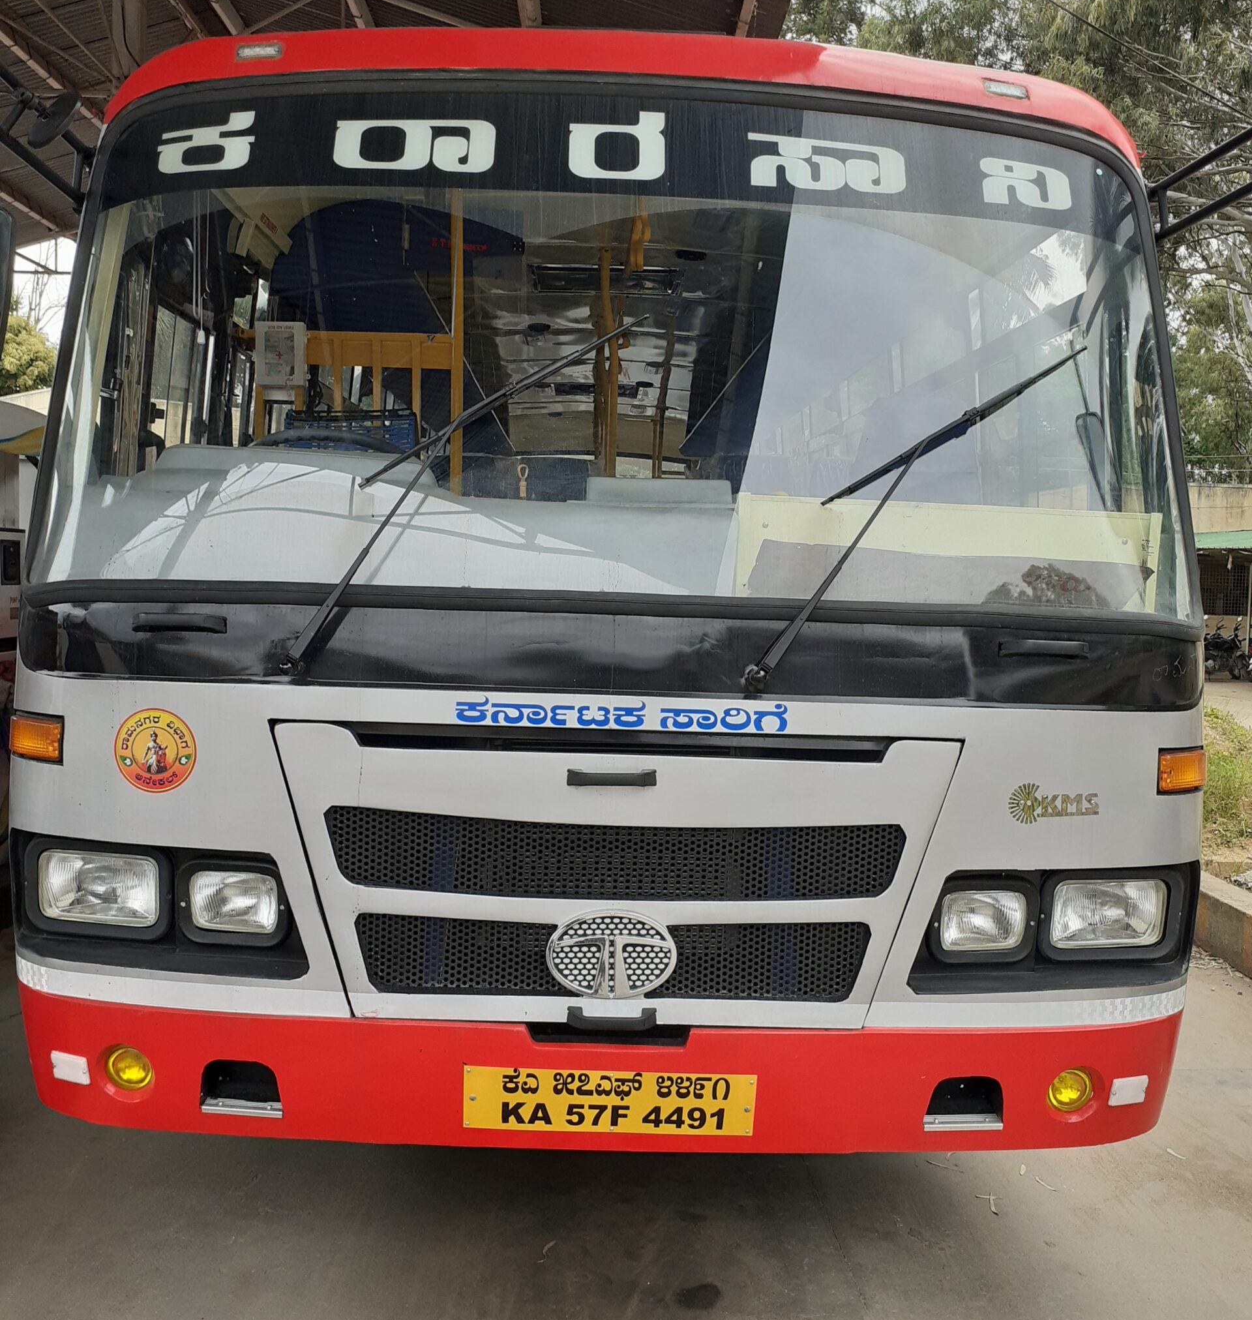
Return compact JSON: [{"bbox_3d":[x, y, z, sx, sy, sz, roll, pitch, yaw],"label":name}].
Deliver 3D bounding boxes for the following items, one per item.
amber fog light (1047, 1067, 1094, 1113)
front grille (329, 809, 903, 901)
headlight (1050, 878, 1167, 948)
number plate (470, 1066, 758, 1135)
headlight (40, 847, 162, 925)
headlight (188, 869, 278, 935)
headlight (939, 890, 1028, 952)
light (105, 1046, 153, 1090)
[{"bbox_3d":[0.897,0.872,2.667,0.098,0.088,0.060,1,2,-7],"label":"amber fog light"},{"bbox_3d":[-0.017,0.382,2.520,1.122,0.160,0.050,2,2,-2],"label":"front grille"},{"bbox_3d":[0.979,0.516,2.689,0.250,0.138,0.080,1,2,-7],"label":"headlight"},{"bbox_3d":[-0.030,0.849,2.516,0.568,0.121,0.015,2,2,-2],"label":"number plate"},{"bbox_3d":[-1.041,0.449,2.612,0.250,0.140,0.080,2,2,3],"label":"headlight"},{"bbox_3d":[-0.766,0.473,2.580,0.174,0.114,0.070,2,2,1],"label":"headlight"},{"bbox_3d":[0.714,0.521,2.637,0.182,0.118,0.070,1,2,-5],"label":"headlight"},{"bbox_3d":[-0.978,0.806,2.596,0.097,0.088,0.060,2,2,3],"label":"light"}]

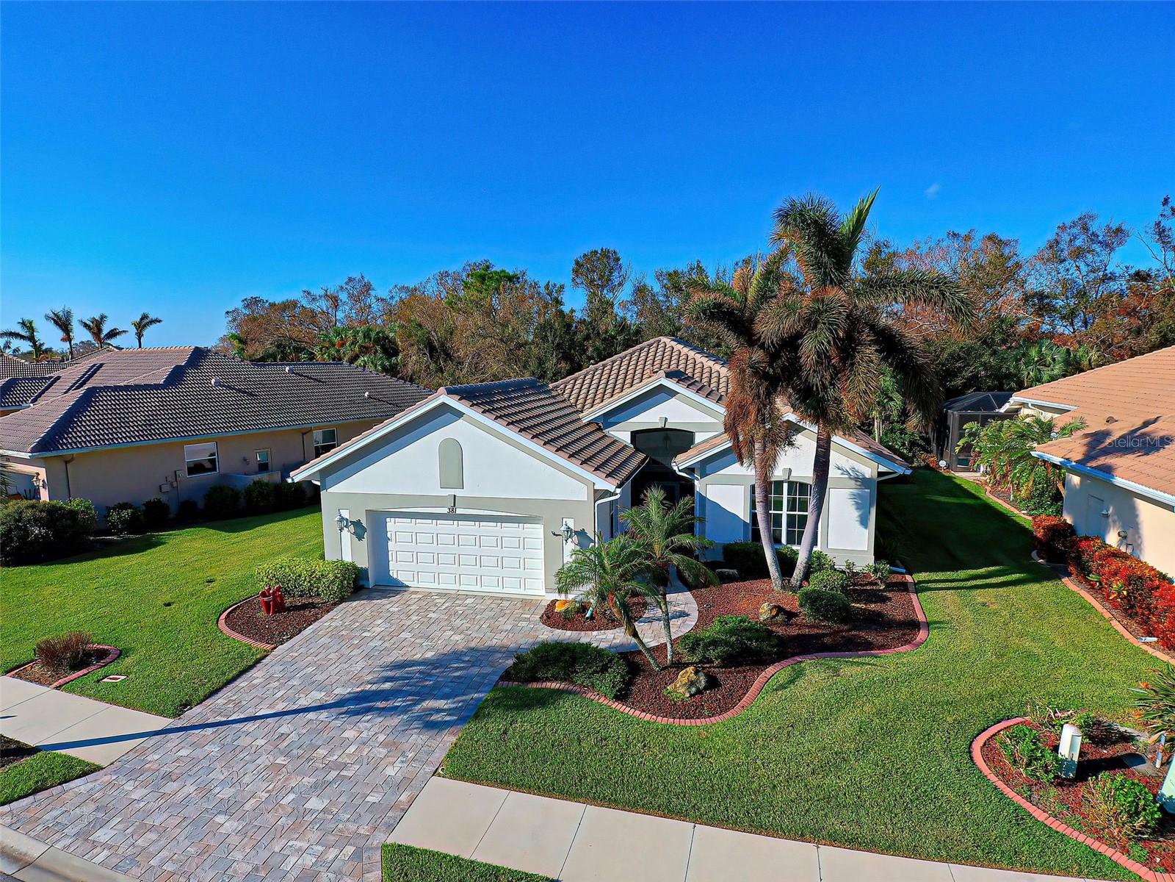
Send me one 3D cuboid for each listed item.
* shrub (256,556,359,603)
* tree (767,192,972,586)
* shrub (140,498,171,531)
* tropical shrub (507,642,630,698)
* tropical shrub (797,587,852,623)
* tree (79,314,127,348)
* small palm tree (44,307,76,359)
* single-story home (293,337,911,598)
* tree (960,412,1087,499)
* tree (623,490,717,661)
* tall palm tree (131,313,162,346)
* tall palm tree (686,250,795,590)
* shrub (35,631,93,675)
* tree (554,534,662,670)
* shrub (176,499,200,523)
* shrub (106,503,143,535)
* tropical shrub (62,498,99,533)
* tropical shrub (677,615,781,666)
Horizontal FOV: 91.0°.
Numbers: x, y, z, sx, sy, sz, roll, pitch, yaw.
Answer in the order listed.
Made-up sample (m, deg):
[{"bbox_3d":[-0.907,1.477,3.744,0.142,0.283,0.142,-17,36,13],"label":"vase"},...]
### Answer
[{"bbox_3d":[-7.471,3.673,15.400,2.750,0.880,1.150,1,6,11],"label":"shrub"},{"bbox_3d":[6.925,-1.063,14.689,4.601,10.152,4.800,2,7,26],"label":"tree"},{"bbox_3d":[-15.824,2.691,21.151,1.000,1.200,1.000,1,8,14],"label":"shrub"},{"bbox_3d":[-0.335,4.223,10.914,2.200,0.640,1.250,1,6,11],"label":"tropical shrub"},{"bbox_3d":[5.346,3.649,13.029,1.140,0.710,1.140,1,8,14],"label":"tropical shrub"},{"bbox_3d":[-50.134,-6.644,60.380,3.888,13.099,4.000,-5,8,-39],"label":"tree"},{"bbox_3d":[-51.240,-6.353,56.675,2.400,13.302,2.800,-6,8,-42],"label":"small palm tree"},{"bbox_3d":[1.999,-0.523,21.861,15.570,6.700,18.100,1,8,14],"label":"single-story home"},{"bbox_3d":[16.788,0.637,22.470,4.180,3.470,3.880,1,8,14],"label":"tree"},{"bbox_3d":[1.584,2.652,11.346,1.846,3.564,1.900,0,6,8],"label":"tree"},{"bbox_3d":[-45.690,-6.738,60.510,2.750,13.160,2.900,-5,7,-37],"label":"tall palm tree"},{"bbox_3d":[3.784,-0.408,14.453,2.860,8.360,2.860,1,8,14],"label":"tall palm tree"},{"bbox_3d":[-10.208,4.144,11.272,0.870,0.780,0.870,1,8,14],"label":"shrub"},{"bbox_3d":[0.409,3.121,11.162,2.066,2.695,1.950,0,6,2],"label":"tree"},{"bbox_3d":[-16.837,2.902,24.365,0.880,0.850,0.920,-5,7,-35],"label":"shrub"},{"bbox_3d":[-16.679,2.792,20.795,1.120,1.140,1.120,1,8,14],"label":"shrub"},{"bbox_3d":[-18.175,2.697,20.689,1.120,1.310,1.120,1,8,14],"label":"tropical shrub"},{"bbox_3d":[2.790,3.898,11.473,1.990,0.750,1.430,1,8,14],"label":"tropical shrub"}]

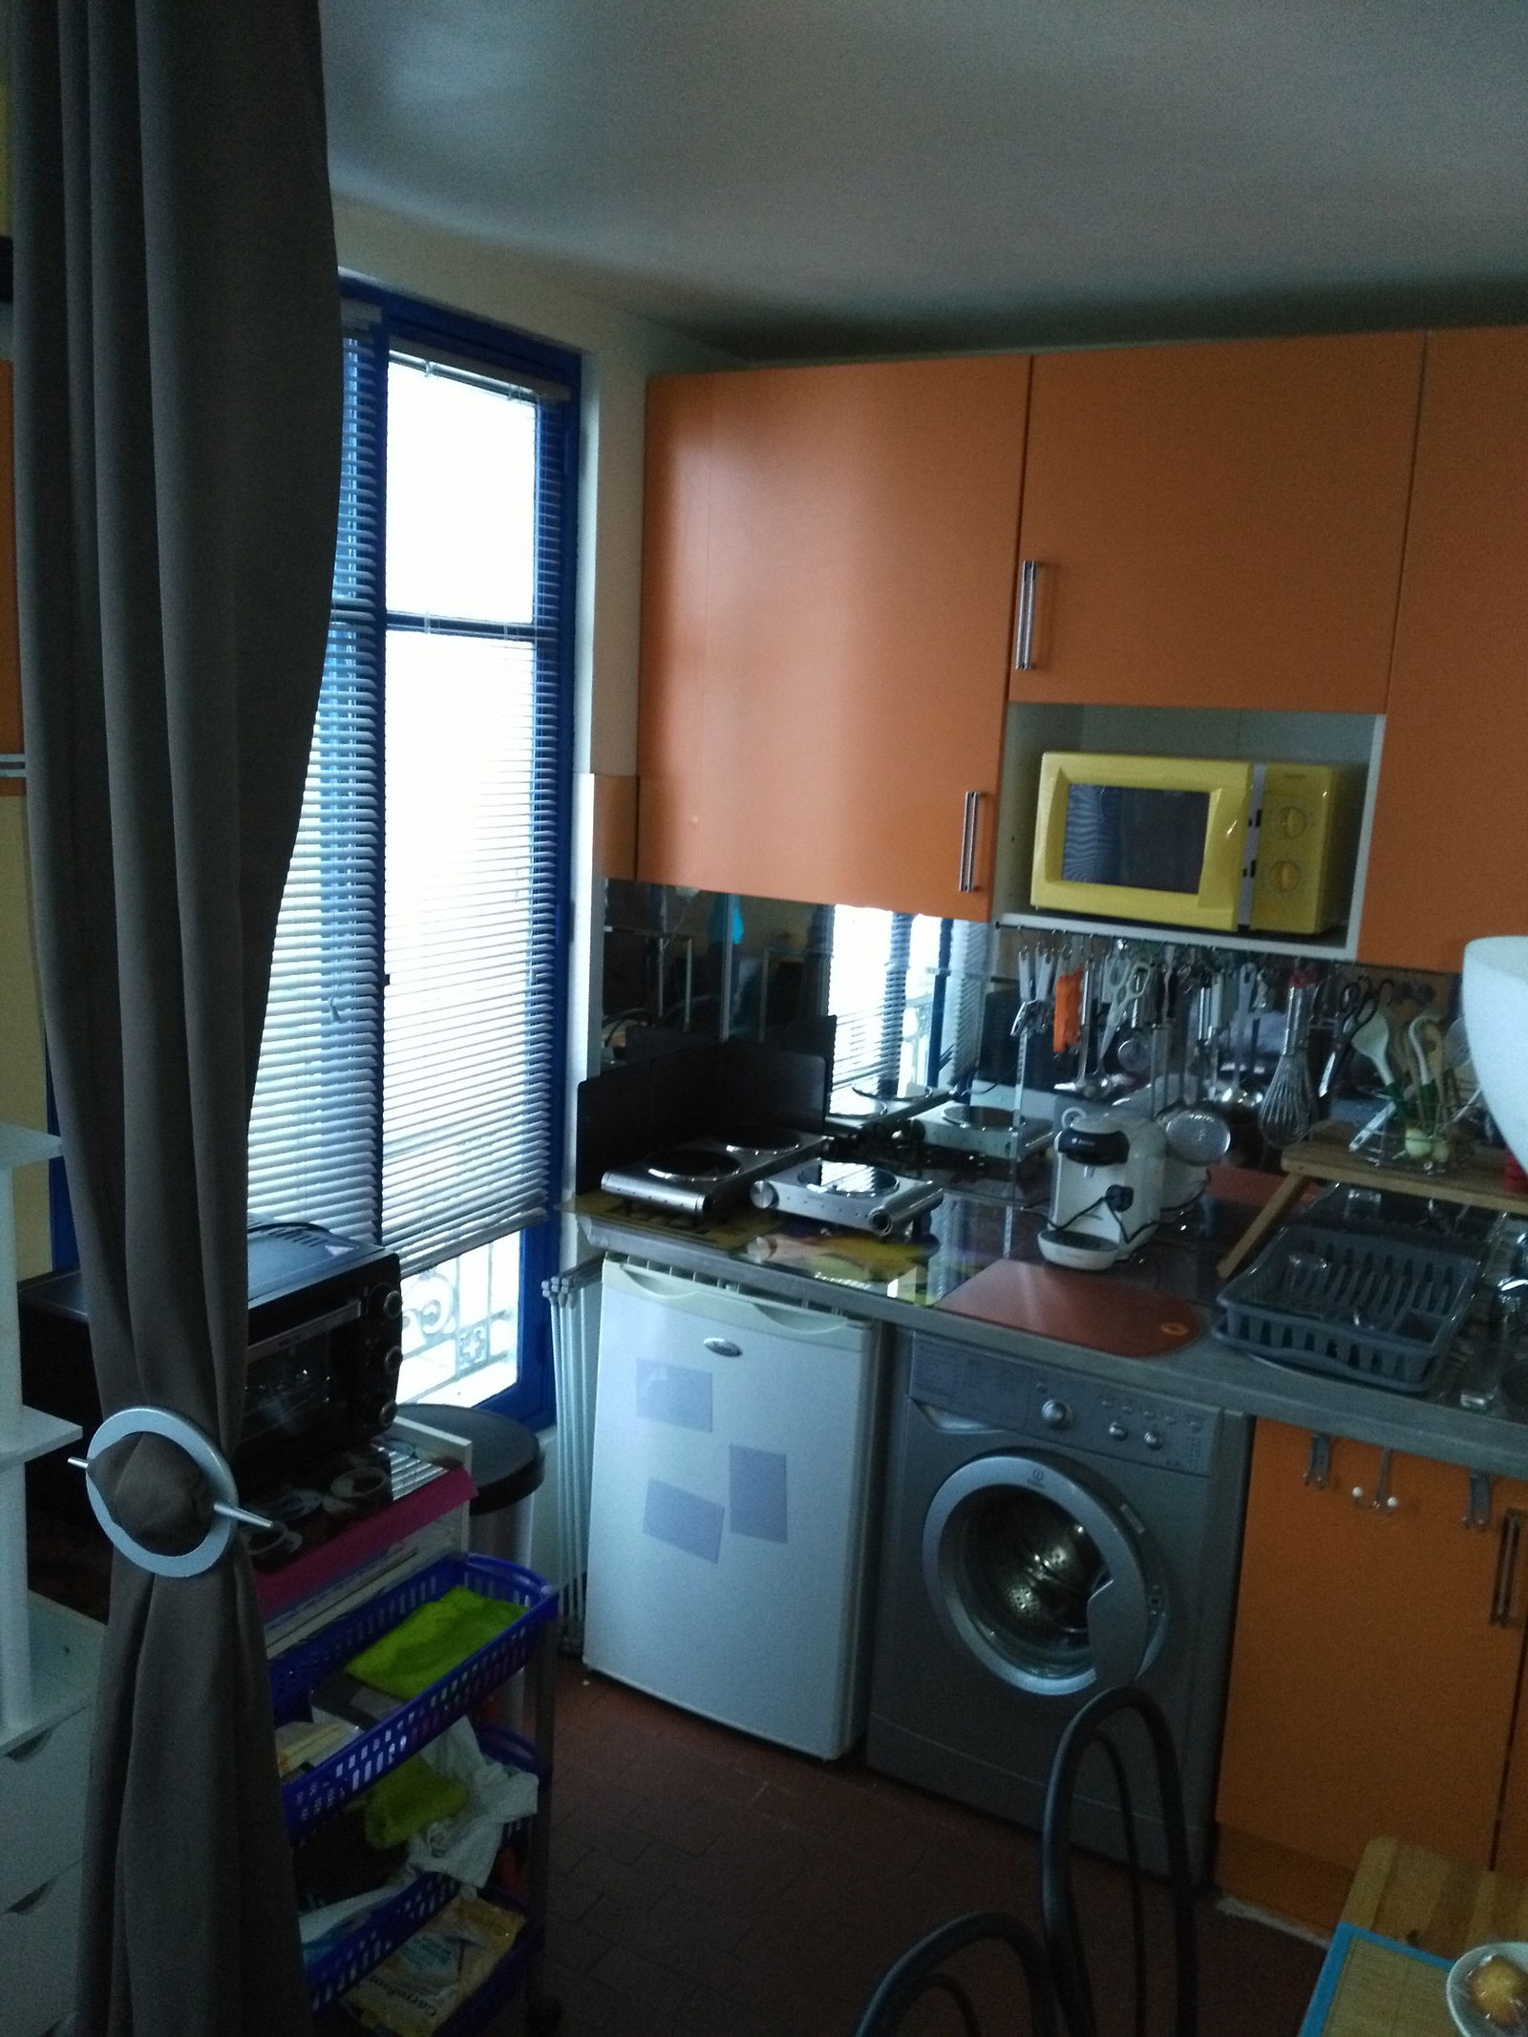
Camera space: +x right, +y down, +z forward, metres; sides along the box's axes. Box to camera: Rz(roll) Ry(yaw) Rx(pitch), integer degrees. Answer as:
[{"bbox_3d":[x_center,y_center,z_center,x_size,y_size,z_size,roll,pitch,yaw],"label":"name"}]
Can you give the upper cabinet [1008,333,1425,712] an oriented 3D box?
[{"bbox_3d":[0.772,-0.786,2.721,0.599,0.548,0.380,9,12,28],"label":"upper cabinet"}]

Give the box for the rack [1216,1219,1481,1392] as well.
[{"bbox_3d":[0.926,0.464,2.619,0.325,0.105,0.475,9,12,28],"label":"rack"}]

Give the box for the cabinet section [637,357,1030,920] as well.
[{"bbox_3d":[0.180,-0.690,3.071,0.735,0.923,0.380,9,12,28],"label":"cabinet section"}]

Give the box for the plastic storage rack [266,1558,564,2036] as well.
[{"bbox_3d":[-0.511,1.109,2.075,0.190,0.665,0.560,9,12,30],"label":"plastic storage rack"}]

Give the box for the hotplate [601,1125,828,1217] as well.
[{"bbox_3d":[-0.091,0.305,3.264,0.240,0.083,0.510,9,12,28],"label":"hotplate"}]

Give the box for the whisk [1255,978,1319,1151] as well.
[{"bbox_3d":[0.925,0.076,2.910,0.076,0.311,0.076,9,12,28],"label":"whisk"}]

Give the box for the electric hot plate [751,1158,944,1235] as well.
[{"bbox_3d":[0.150,0.345,3.106,0.290,0.085,0.260,9,12,28],"label":"electric hot plate"}]

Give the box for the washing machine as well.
[{"bbox_3d":[0.584,0.922,2.922,0.595,0.830,0.560,9,12,28],"label":"washing machine"}]

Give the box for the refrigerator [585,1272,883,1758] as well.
[{"bbox_3d":[0.053,0.842,3.187,0.545,0.840,0.580,9,12,28],"label":"refrigerator"}]

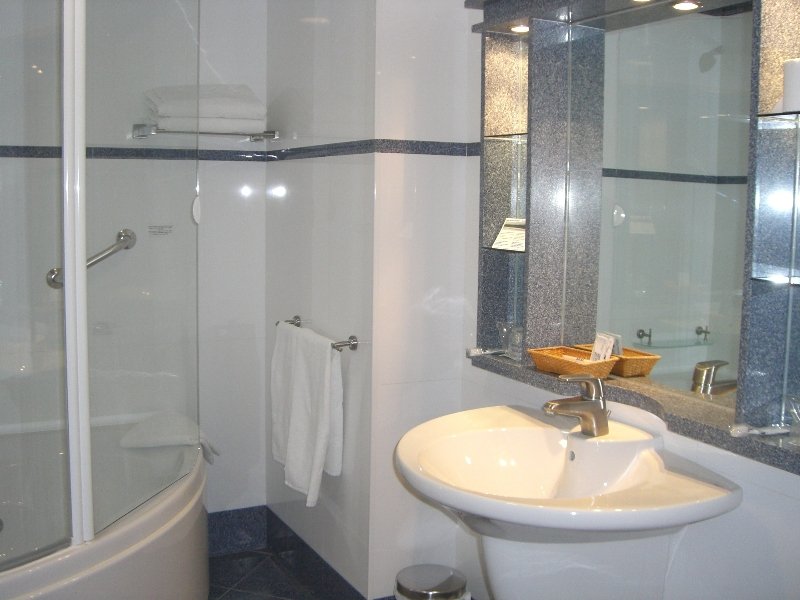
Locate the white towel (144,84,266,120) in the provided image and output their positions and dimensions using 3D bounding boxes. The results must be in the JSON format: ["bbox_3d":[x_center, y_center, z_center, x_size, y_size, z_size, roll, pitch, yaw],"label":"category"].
[{"bbox_3d":[-0.681,-0.680,3.054,0.374,0.111,0.202,-3,7,-28],"label":"white towel"}]

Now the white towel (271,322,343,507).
[{"bbox_3d":[-0.312,0.370,2.849,0.072,0.552,0.521,-3,7,-28],"label":"white towel"}]

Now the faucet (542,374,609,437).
[{"bbox_3d":[0.413,0.257,2.099,0.176,0.147,0.050,-3,7,-28],"label":"faucet"}]

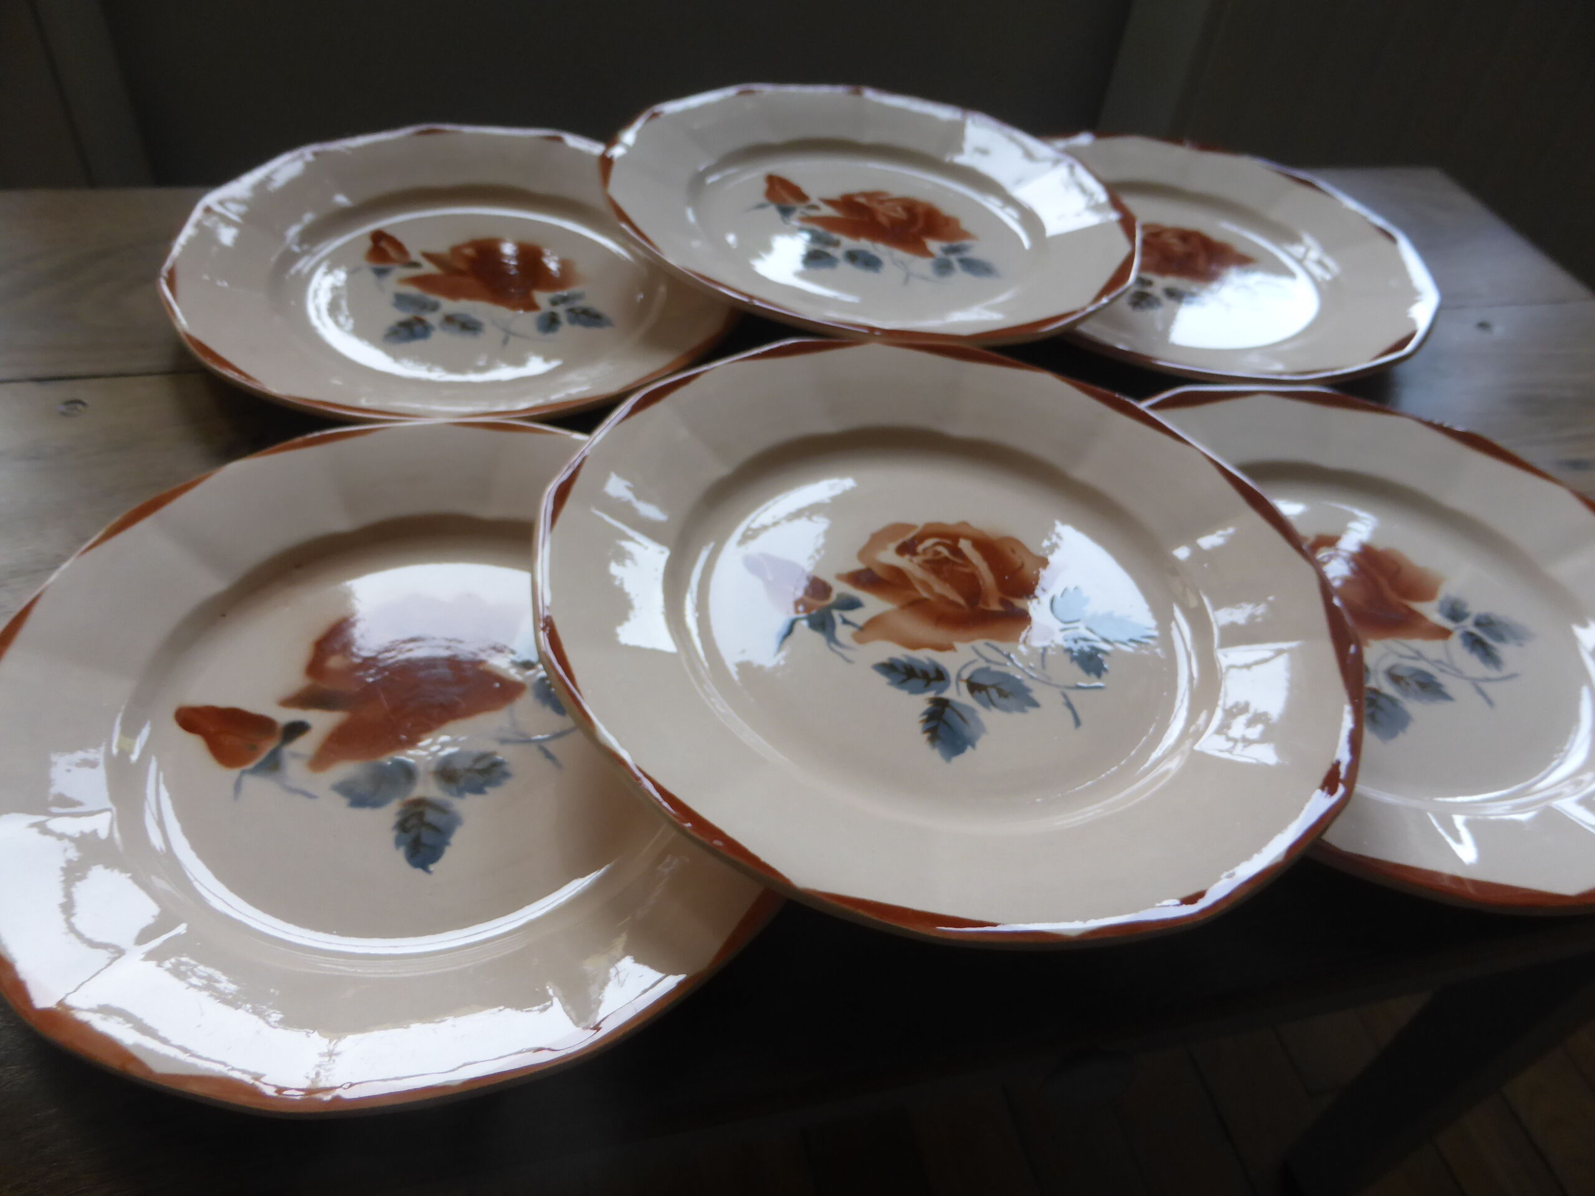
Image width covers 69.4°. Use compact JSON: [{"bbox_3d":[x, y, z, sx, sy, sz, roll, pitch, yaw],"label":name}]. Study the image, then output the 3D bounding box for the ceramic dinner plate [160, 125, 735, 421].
[{"bbox_3d":[-0.141,-0.140,0.500,0.240,0.025,0.240,3,46,-3],"label":"ceramic dinner plate"}]

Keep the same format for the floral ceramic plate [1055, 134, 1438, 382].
[{"bbox_3d":[0.190,-0.166,0.570,0.234,0.025,0.234,3,46,-3],"label":"floral ceramic plate"}]

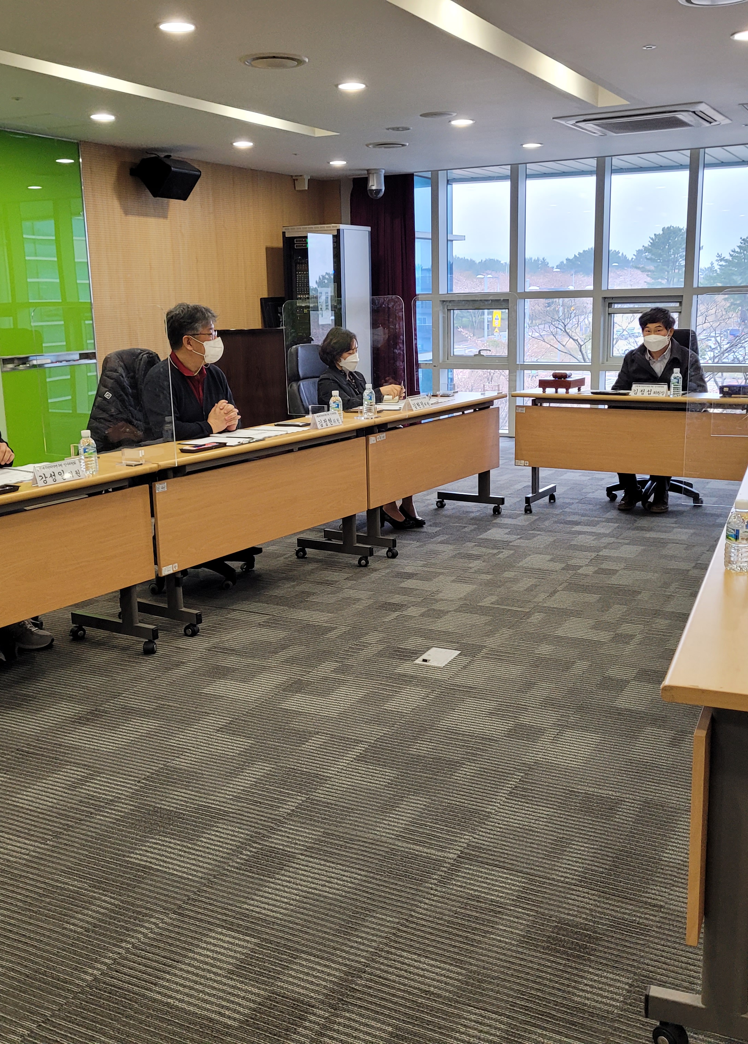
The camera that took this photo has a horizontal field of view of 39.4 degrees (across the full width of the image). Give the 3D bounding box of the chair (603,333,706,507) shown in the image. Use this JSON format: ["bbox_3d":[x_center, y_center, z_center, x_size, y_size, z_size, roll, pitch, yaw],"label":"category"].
[{"bbox_3d":[1.841,-0.682,6.760,0.620,1.100,0.640,3,13,21],"label":"chair"}]

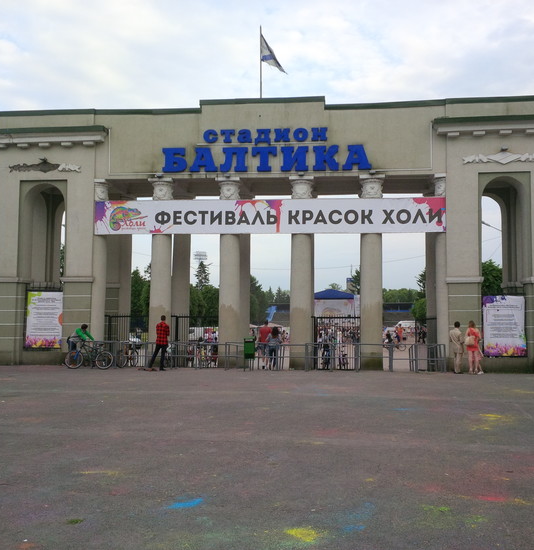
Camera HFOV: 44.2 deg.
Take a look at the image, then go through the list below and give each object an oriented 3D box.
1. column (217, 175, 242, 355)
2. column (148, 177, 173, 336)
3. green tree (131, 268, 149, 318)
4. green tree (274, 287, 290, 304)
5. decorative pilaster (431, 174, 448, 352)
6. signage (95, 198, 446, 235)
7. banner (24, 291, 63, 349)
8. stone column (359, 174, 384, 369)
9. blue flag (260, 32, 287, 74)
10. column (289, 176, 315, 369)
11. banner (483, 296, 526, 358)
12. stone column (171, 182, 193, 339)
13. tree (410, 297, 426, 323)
[{"bbox_3d":[-1.362,-0.125,23.523,0.840,6.835,0.840,0,-4,6],"label":"column"},{"bbox_3d":[-3.819,-0.120,23.803,0.840,6.854,0.840,0,-4,6],"label":"column"},{"bbox_3d":[-9.708,2.436,50.000,3.400,5.848,3.400,0,-4,7],"label":"green tree"},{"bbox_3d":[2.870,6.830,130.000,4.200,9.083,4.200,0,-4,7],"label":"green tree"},{"bbox_3d":[5.934,-0.112,22.300,0.550,6.725,0.750,0,-4,7],"label":"decorative pilaster"},{"bbox_3d":[-0.058,-2.021,22.733,12.221,1.189,0.060,0,-4,7],"label":"signage"},{"bbox_3d":[-8.063,1.634,23.799,1.404,2.068,0.060,0,-4,6],"label":"banner"},{"bbox_3d":[3.678,-0.130,22.948,0.840,6.790,0.840,0,-4,6],"label":"stone column"},{"bbox_3d":[0.245,-8.321,24.725,0.946,1.550,0.250,0,-4,6],"label":"blue flag"},{"bbox_3d":[1.202,-0.113,22.869,0.820,6.757,0.820,0,-4,7],"label":"column"},{"bbox_3d":[7.960,1.719,21.964,1.390,2.041,0.060,0,-4,6],"label":"banner"},{"bbox_3d":[-3.418,0.110,26.236,0.800,6.771,0.800,0,-4,7],"label":"stone column"},{"bbox_3d":[11.763,3.502,50.000,2.200,3.721,2.200,0,-4,7],"label":"tree"}]

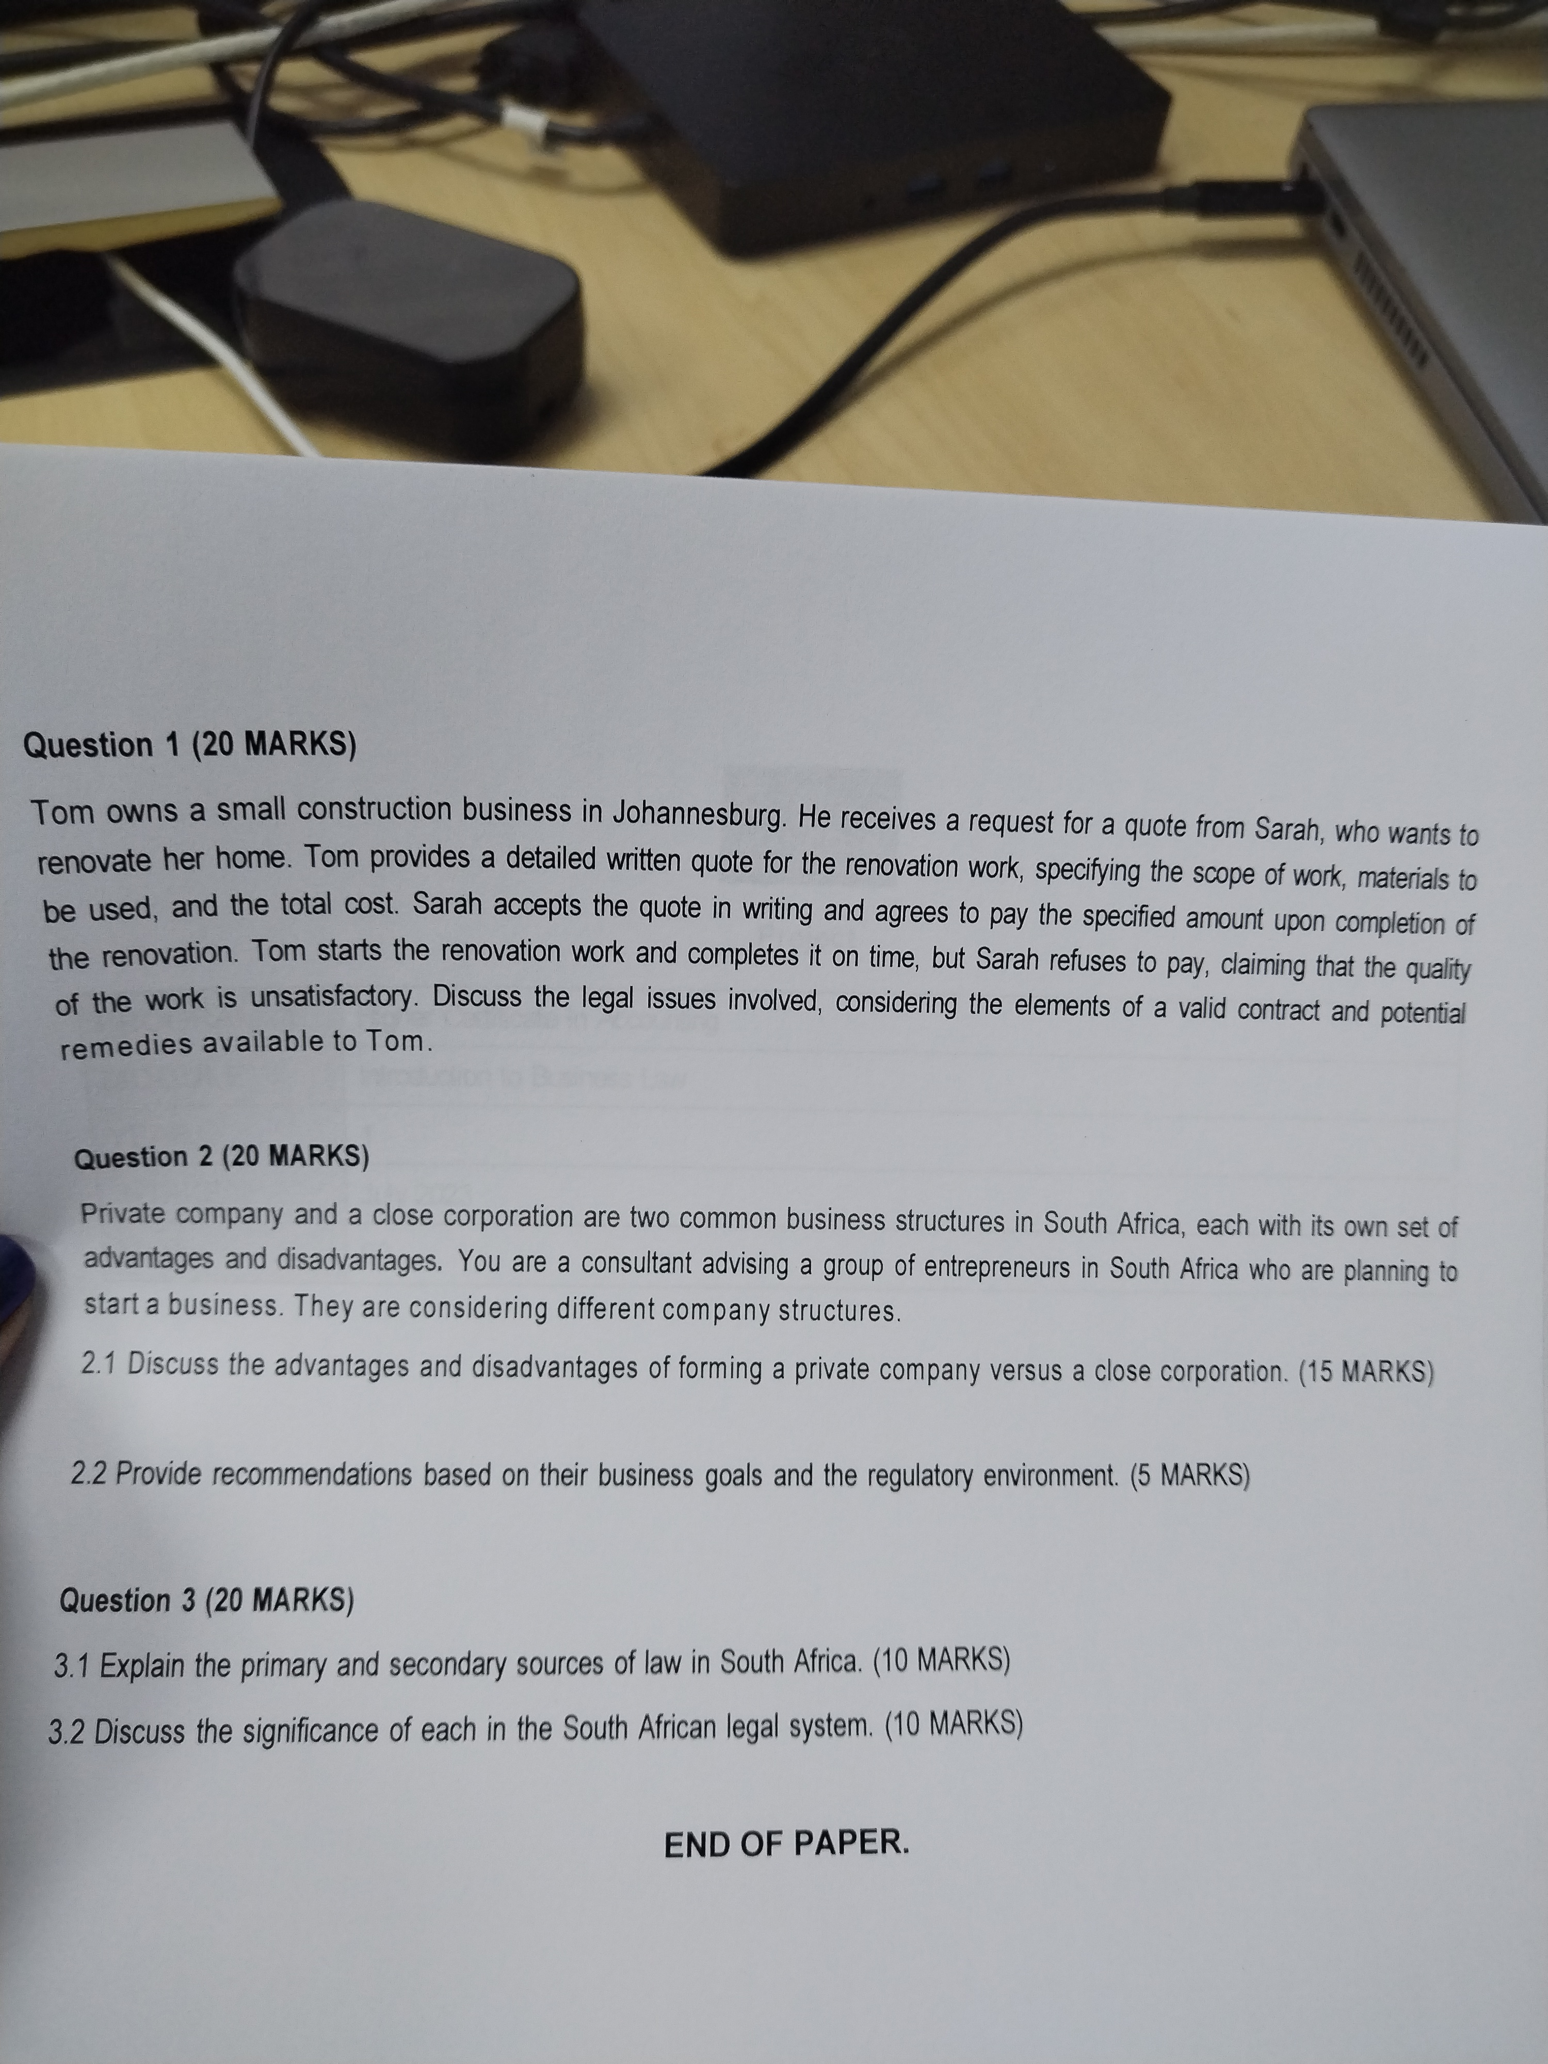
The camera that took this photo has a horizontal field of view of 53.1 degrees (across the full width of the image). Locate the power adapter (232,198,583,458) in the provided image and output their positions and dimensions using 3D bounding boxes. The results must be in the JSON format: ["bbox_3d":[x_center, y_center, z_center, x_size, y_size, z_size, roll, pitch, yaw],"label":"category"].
[{"bbox_3d":[-0.092,-0.181,0.397,0.079,0.027,0.051,23,58,10],"label":"power adapter"}]

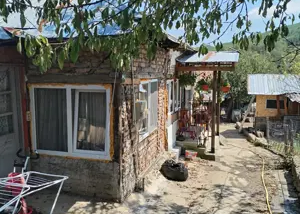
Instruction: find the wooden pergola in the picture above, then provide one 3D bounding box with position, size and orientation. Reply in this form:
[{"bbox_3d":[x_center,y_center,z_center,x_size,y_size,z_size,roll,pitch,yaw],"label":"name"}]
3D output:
[{"bbox_3d":[1.725,-0.253,8.409,1.470,2.550,2.450,2,7,18],"label":"wooden pergola"}]

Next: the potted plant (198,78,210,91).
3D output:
[{"bbox_3d":[1.536,-0.637,8.500,0.350,0.400,0.350,2,7,18],"label":"potted plant"}]

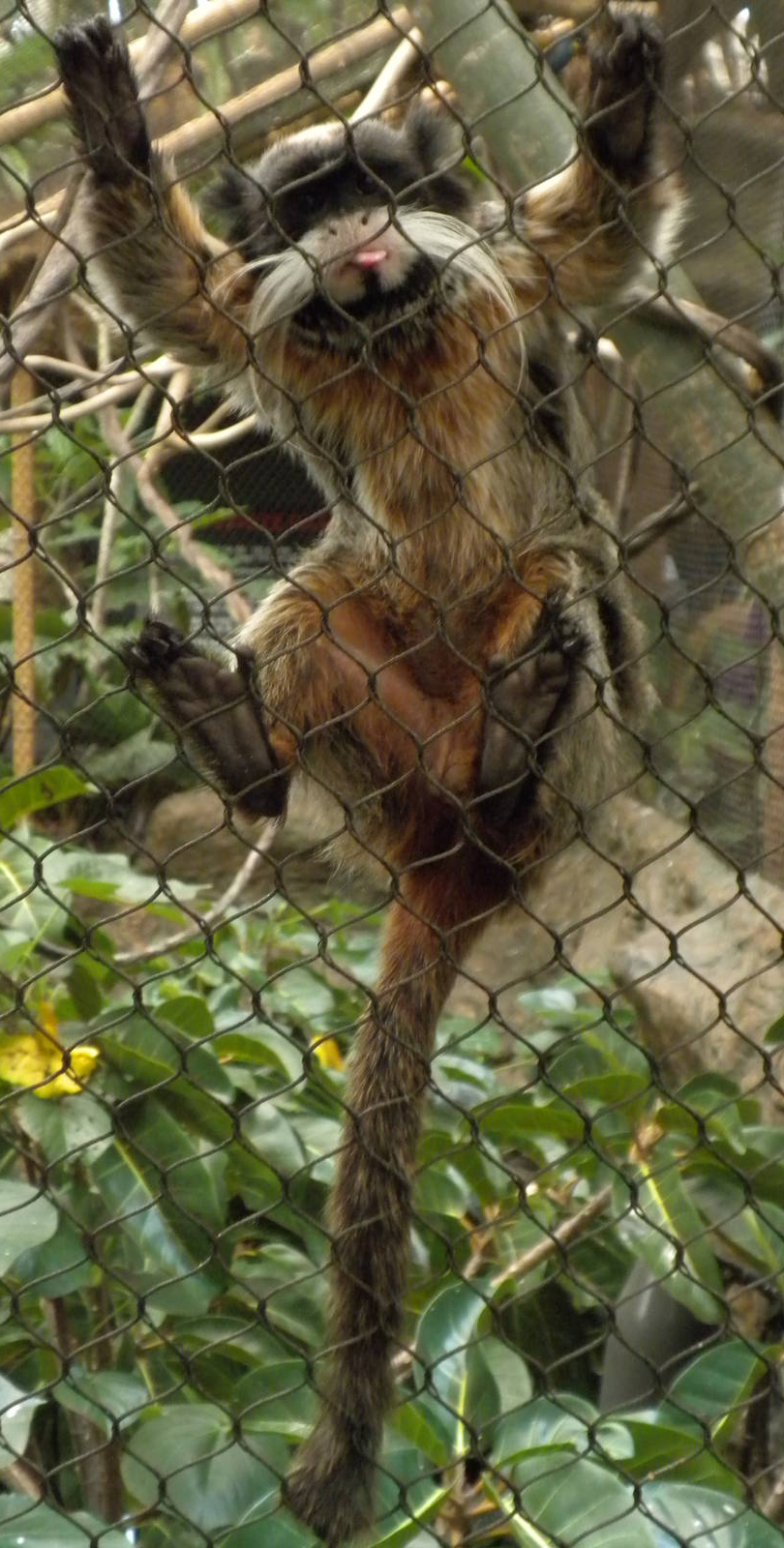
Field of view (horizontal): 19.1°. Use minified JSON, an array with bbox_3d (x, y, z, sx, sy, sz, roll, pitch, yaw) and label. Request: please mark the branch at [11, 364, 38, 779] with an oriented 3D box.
[{"bbox_3d":[-0.348,-0.195,2.200,0.024,0.410,0.024,0,7,-8],"label":"branch"}]

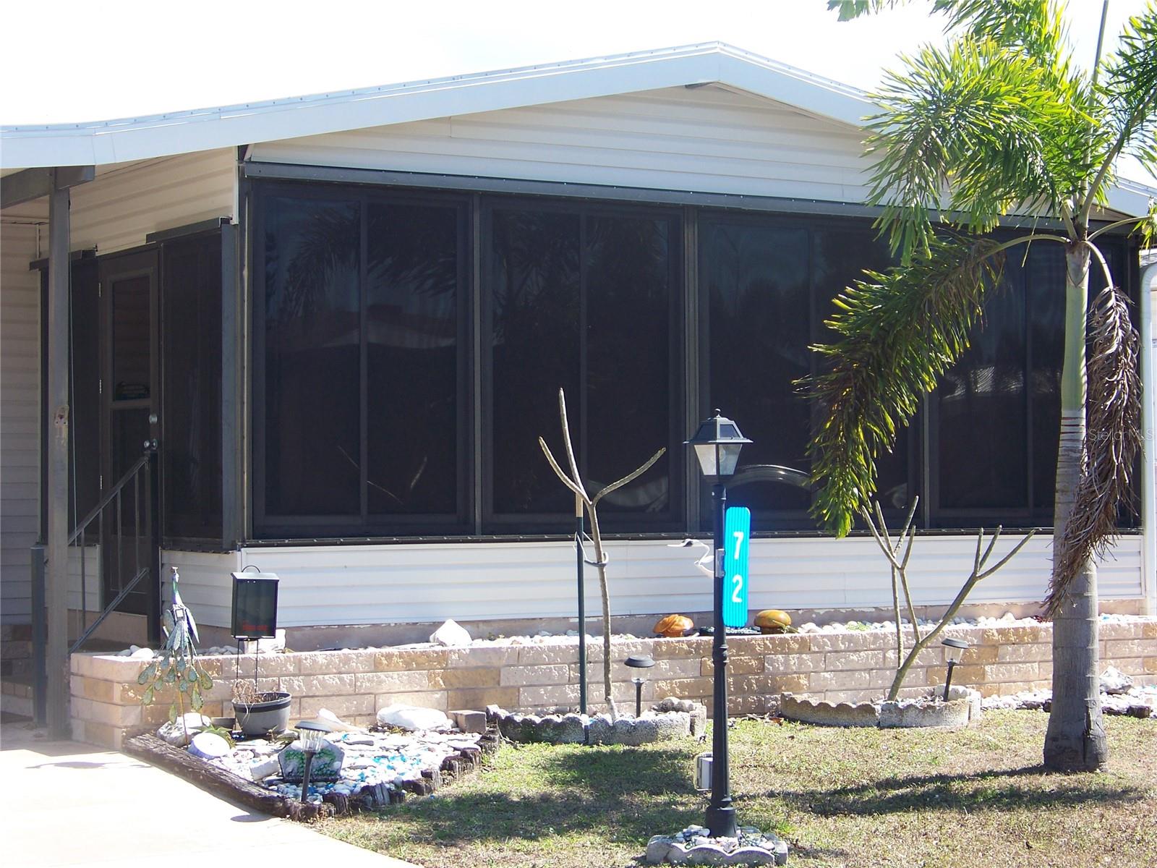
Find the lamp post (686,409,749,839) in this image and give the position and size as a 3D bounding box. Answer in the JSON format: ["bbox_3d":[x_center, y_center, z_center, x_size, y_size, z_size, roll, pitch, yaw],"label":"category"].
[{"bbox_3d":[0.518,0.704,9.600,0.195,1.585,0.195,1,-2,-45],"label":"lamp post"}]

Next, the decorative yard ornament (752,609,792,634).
[{"bbox_3d":[1.073,1.041,14.400,0.210,0.135,0.200,0,-1,0],"label":"decorative yard ornament"}]

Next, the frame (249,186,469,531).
[{"bbox_3d":[-1.145,-0.377,13.893,1.330,1.880,0.090,0,-1,-31],"label":"frame"}]

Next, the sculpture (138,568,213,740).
[{"bbox_3d":[-1.849,1.021,12.000,0.345,0.810,0.300,0,-1,-9],"label":"sculpture"}]

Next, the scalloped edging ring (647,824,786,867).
[{"bbox_3d":[0.506,1.516,9.580,0.525,0.100,0.470,0,-1,0],"label":"scalloped edging ring"}]

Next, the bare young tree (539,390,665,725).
[{"bbox_3d":[0.117,0.586,12.700,0.610,1.630,0.480,0,-1,0],"label":"bare young tree"}]

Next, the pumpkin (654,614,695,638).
[{"bbox_3d":[0.518,1.041,14.100,0.215,0.135,0.200,0,-1,0],"label":"pumpkin"}]

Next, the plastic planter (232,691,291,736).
[{"bbox_3d":[-1.493,1.324,12.300,0.277,0.195,0.277,0,-1,0],"label":"plastic planter"}]

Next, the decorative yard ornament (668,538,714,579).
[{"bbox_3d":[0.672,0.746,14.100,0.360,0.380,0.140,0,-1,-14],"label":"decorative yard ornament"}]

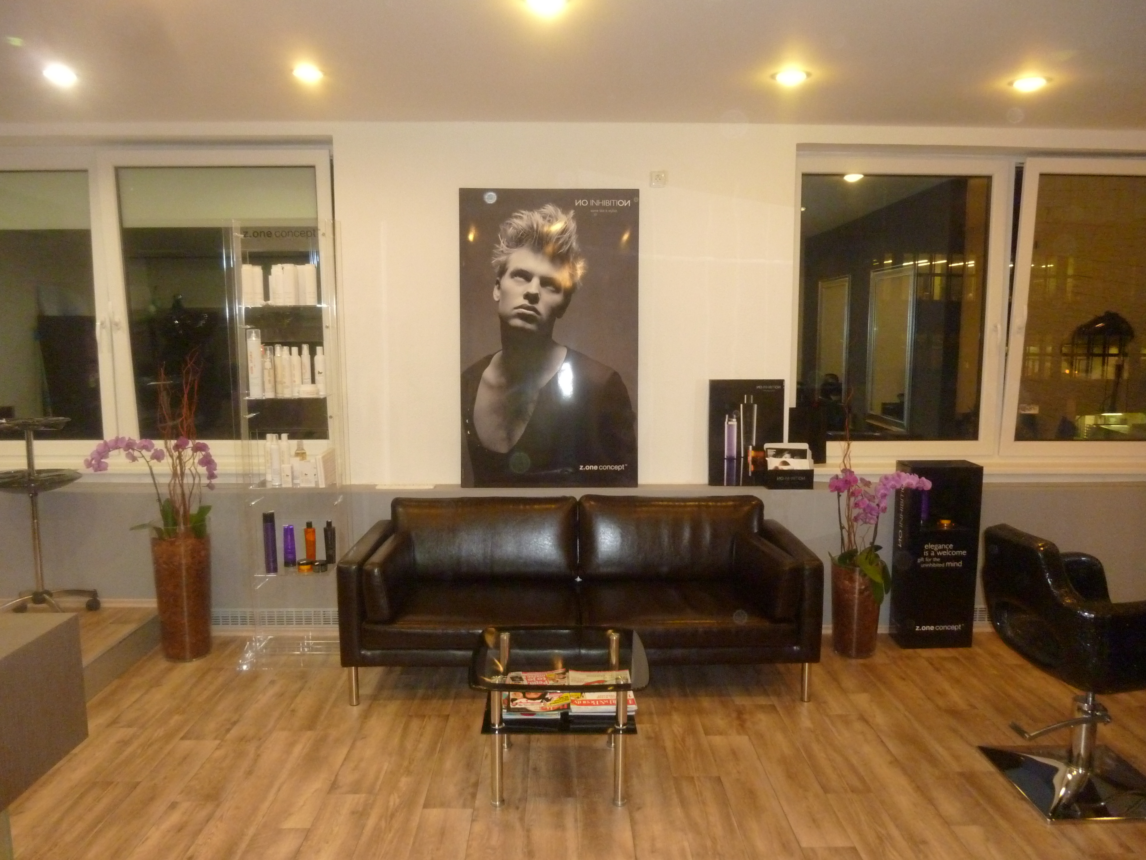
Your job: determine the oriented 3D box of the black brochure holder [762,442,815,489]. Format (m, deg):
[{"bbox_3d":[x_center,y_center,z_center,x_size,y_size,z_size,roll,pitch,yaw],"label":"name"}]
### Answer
[{"bbox_3d":[1.123,0.192,4.310,0.235,0.220,0.100,0,7,-1],"label":"black brochure holder"}]

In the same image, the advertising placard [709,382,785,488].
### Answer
[{"bbox_3d":[0.913,0.014,4.365,0.405,0.560,0.020,0,2,-1],"label":"advertising placard"}]

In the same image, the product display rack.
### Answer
[{"bbox_3d":[-1.338,0.085,3.960,0.535,2.070,0.340,0,7,-1],"label":"product display rack"}]

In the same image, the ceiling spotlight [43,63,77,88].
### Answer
[{"bbox_3d":[-2.081,-1.430,3.367,0.130,0.050,0.130,0,7,-1],"label":"ceiling spotlight"}]

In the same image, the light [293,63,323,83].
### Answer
[{"bbox_3d":[-1.071,-1.432,3.361,0.125,0.050,0.125,0,7,-1],"label":"light"}]

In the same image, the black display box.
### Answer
[{"bbox_3d":[1.824,0.624,4.194,0.345,0.930,0.190,0,7,-1],"label":"black display box"}]

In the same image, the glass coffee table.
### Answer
[{"bbox_3d":[-0.049,1.024,2.969,0.600,0.455,0.520,0,7,-1],"label":"glass coffee table"}]

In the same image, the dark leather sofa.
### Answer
[{"bbox_3d":[0.025,0.732,3.885,2.040,0.800,0.810,0,7,-1],"label":"dark leather sofa"}]

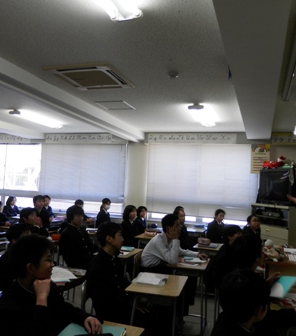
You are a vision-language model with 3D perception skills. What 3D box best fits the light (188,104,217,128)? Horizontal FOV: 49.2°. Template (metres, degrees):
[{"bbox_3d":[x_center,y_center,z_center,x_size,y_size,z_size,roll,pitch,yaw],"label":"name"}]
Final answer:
[{"bbox_3d":[0.961,-0.875,5.571,0.240,0.120,1.240,2,-5,20],"label":"light"}]

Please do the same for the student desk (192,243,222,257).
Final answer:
[{"bbox_3d":[0.852,1.476,4.619,0.410,0.700,0.610,2,-4,16],"label":"student desk"}]

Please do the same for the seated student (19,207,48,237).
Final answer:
[{"bbox_3d":[-1.524,1.115,4.248,0.720,1.170,0.460,2,-5,16],"label":"seated student"}]

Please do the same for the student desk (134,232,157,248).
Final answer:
[{"bbox_3d":[0.059,1.480,5.333,0.420,0.700,0.620,2,-4,14],"label":"student desk"}]

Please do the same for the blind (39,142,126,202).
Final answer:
[{"bbox_3d":[-1.689,0.088,8.114,2.380,1.390,0.060,2,-5,20],"label":"blind"}]

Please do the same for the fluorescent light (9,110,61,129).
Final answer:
[{"bbox_3d":[-2.046,-0.922,6.141,0.225,0.120,1.270,2,-4,19],"label":"fluorescent light"}]

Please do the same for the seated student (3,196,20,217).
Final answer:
[{"bbox_3d":[-2.997,1.216,7.172,0.680,1.140,0.450,0,-4,34],"label":"seated student"}]

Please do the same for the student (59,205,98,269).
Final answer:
[{"bbox_3d":[-0.841,1.092,4.075,0.680,1.220,0.470,1,-4,29],"label":"student"}]

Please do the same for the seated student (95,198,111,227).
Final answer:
[{"bbox_3d":[-0.839,1.246,6.433,0.660,1.210,0.450,1,-4,31],"label":"seated student"}]

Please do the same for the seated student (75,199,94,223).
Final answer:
[{"bbox_3d":[-1.516,1.352,7.421,0.680,1.215,0.430,2,-5,16],"label":"seated student"}]

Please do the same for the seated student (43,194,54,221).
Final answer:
[{"bbox_3d":[-2.333,1.300,7.686,0.680,1.265,0.430,2,-5,16],"label":"seated student"}]

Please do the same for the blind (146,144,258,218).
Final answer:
[{"bbox_3d":[1.090,0.282,6.886,2.400,1.560,0.050,2,-4,19],"label":"blind"}]

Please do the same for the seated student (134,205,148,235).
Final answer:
[{"bbox_3d":[-0.049,1.302,6.183,0.680,1.150,0.450,1,-4,31],"label":"seated student"}]

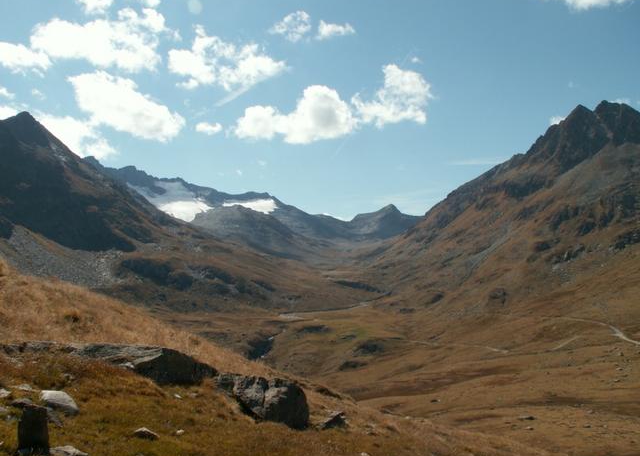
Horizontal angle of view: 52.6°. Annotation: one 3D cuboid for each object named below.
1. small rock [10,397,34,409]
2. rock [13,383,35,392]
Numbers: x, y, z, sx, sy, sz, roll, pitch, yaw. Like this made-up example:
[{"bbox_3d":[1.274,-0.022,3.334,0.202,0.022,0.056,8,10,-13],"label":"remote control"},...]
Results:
[{"bbox_3d":[-3.724,2.184,8.100,0.290,0.130,0.230,0,0,0],"label":"small rock"},{"bbox_3d":[-4.078,2.194,8.900,0.300,0.120,0.240,0,0,0],"label":"rock"}]

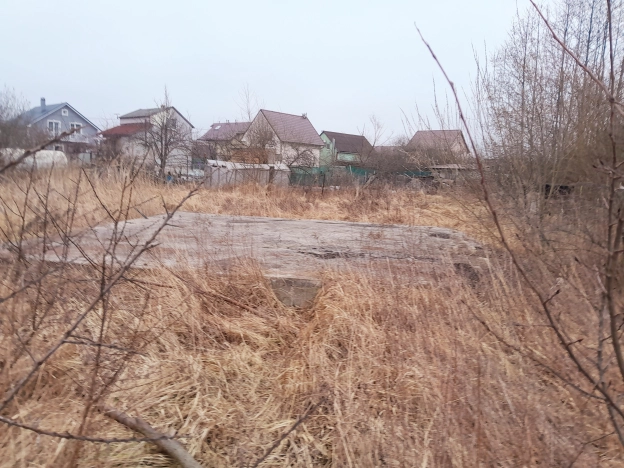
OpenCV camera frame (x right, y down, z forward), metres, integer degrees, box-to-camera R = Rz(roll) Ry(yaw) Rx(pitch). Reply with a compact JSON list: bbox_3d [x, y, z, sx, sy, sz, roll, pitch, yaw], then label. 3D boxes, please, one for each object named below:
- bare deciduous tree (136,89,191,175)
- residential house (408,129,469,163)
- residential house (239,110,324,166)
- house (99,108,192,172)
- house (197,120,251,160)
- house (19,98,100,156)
[{"bbox_3d":[-12.968,-8.824,41.209,4.800,7.570,4.800,-1,9,-17],"label":"bare deciduous tree"},{"bbox_3d":[20.761,-13.576,77.287,7.460,6.740,7.600,10,12,40],"label":"residential house"},{"bbox_3d":[-3.554,-11.888,60.489,6.450,7.020,9.180,8,11,34],"label":"residential house"},{"bbox_3d":[-20.367,-12.187,58.764,7.320,7.090,8.180,10,12,40],"label":"house"},{"bbox_3d":[-11.113,-12.463,67.741,10.000,7.000,8.000,10,12,39],"label":"house"},{"bbox_3d":[-30.873,-12.177,55.944,8.360,7.040,7.750,10,12,40],"label":"house"}]

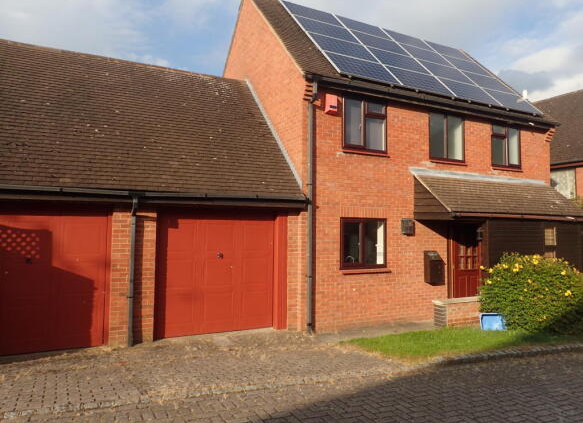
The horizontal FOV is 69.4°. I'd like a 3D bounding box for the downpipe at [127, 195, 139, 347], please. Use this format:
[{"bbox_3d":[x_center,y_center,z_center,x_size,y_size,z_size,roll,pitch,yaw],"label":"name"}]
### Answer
[{"bbox_3d":[-2.454,0.936,6.547,0.085,2.333,0.250,2,-3,-28],"label":"downpipe"}]

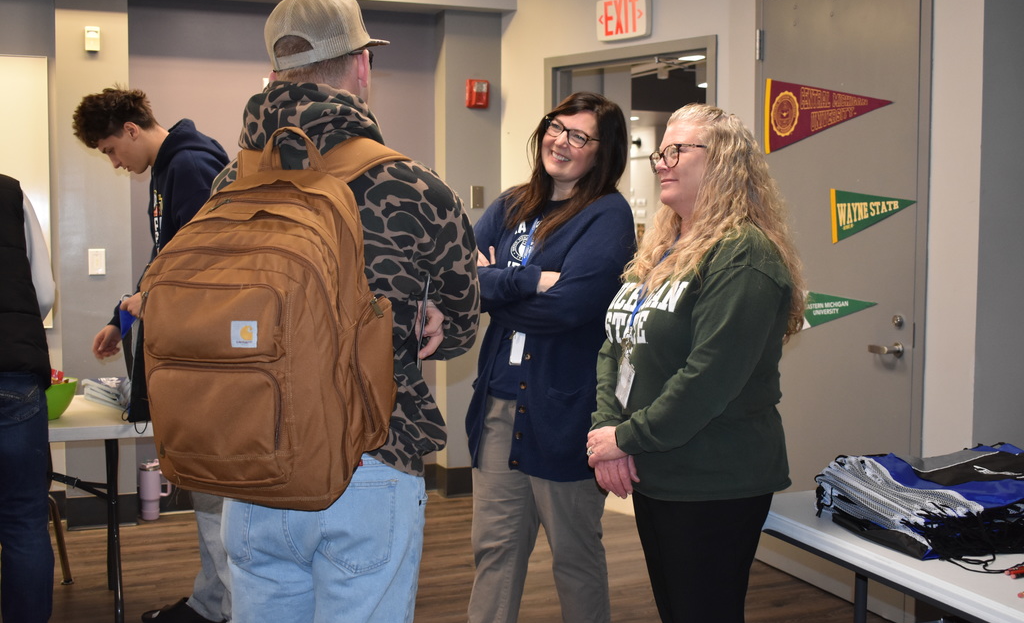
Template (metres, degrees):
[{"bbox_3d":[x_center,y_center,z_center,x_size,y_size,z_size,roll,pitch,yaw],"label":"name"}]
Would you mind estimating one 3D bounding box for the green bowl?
[{"bbox_3d":[-1.585,0.291,3.803,0.265,0.125,0.265,-2,4,-23],"label":"green bowl"}]

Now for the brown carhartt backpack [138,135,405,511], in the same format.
[{"bbox_3d":[-0.396,0.010,1.880,0.335,0.550,0.290,2,6,22],"label":"brown carhartt backpack"}]

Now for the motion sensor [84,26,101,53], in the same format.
[{"bbox_3d":[-1.883,-1.221,5.109,0.066,0.112,0.047,-1,4,-22],"label":"motion sensor"}]

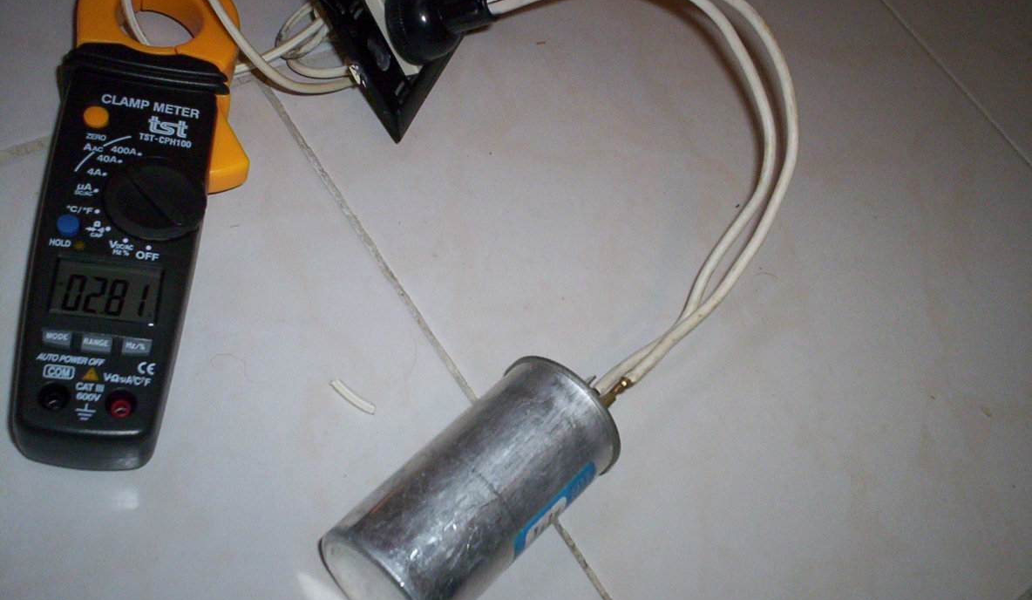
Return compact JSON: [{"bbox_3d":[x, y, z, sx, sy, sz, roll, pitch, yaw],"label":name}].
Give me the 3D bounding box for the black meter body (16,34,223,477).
[{"bbox_3d":[-0.128,-0.018,0.367,0.054,0.037,0.146,6,58,-16],"label":"black meter body"}]

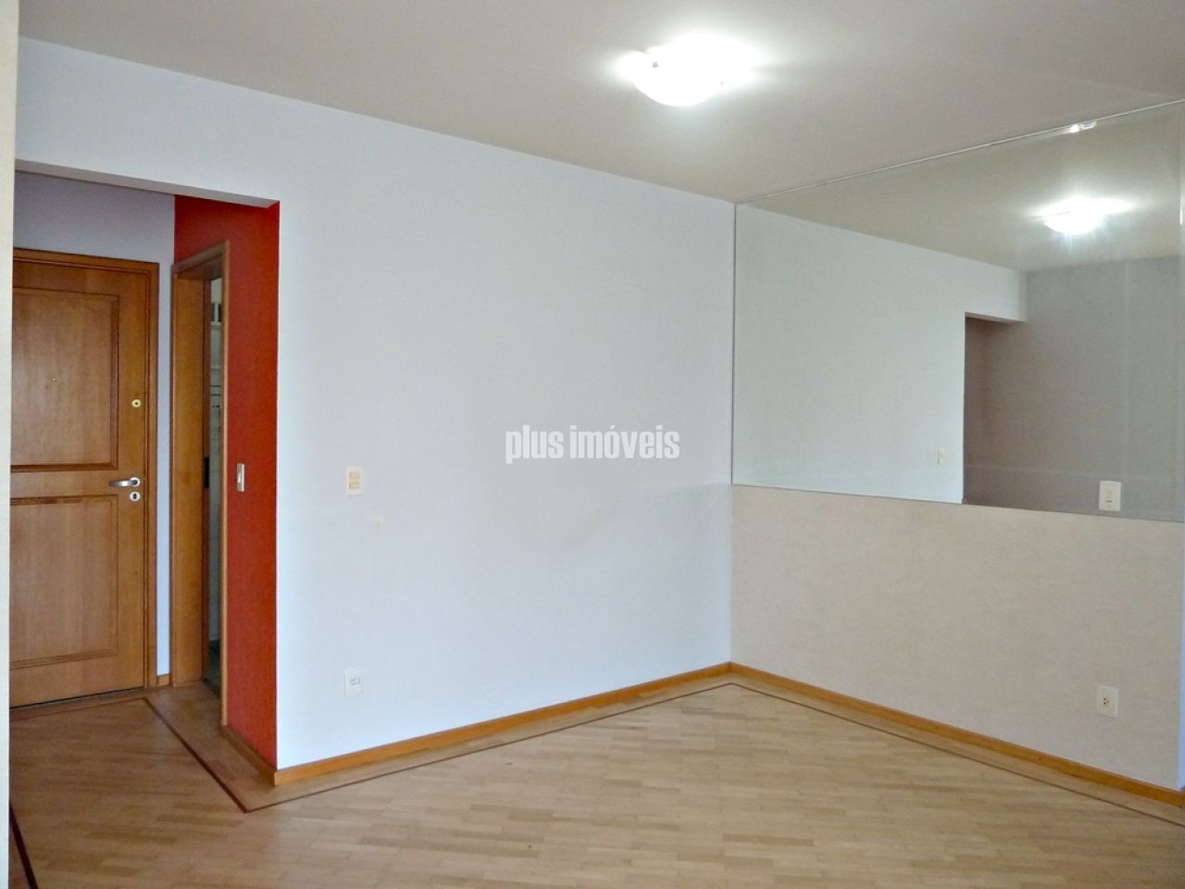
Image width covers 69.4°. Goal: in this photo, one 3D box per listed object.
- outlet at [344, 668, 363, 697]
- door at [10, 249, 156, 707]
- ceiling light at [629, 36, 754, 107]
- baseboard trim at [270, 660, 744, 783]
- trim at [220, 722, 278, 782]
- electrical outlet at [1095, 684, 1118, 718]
[{"bbox_3d":[-0.943,0.940,3.391,0.072,0.112,0.010,0,2,-39],"label":"outlet"},{"bbox_3d":[-2.594,0.180,4.128,0.870,2.140,0.060,0,2,-39],"label":"door"},{"bbox_3d":[0.304,-1.192,2.886,0.360,0.120,0.360,0,2,-39],"label":"ceiling light"},{"bbox_3d":[-0.198,1.258,4.008,2.529,0.064,0.016,0,2,-39],"label":"baseboard trim"},{"bbox_3d":[-1.400,1.252,3.467,0.016,0.064,0.672,0,2,-39],"label":"trim"},{"bbox_3d":[1.995,0.996,3.321,0.010,0.112,0.074,0,2,-39],"label":"electrical outlet"}]

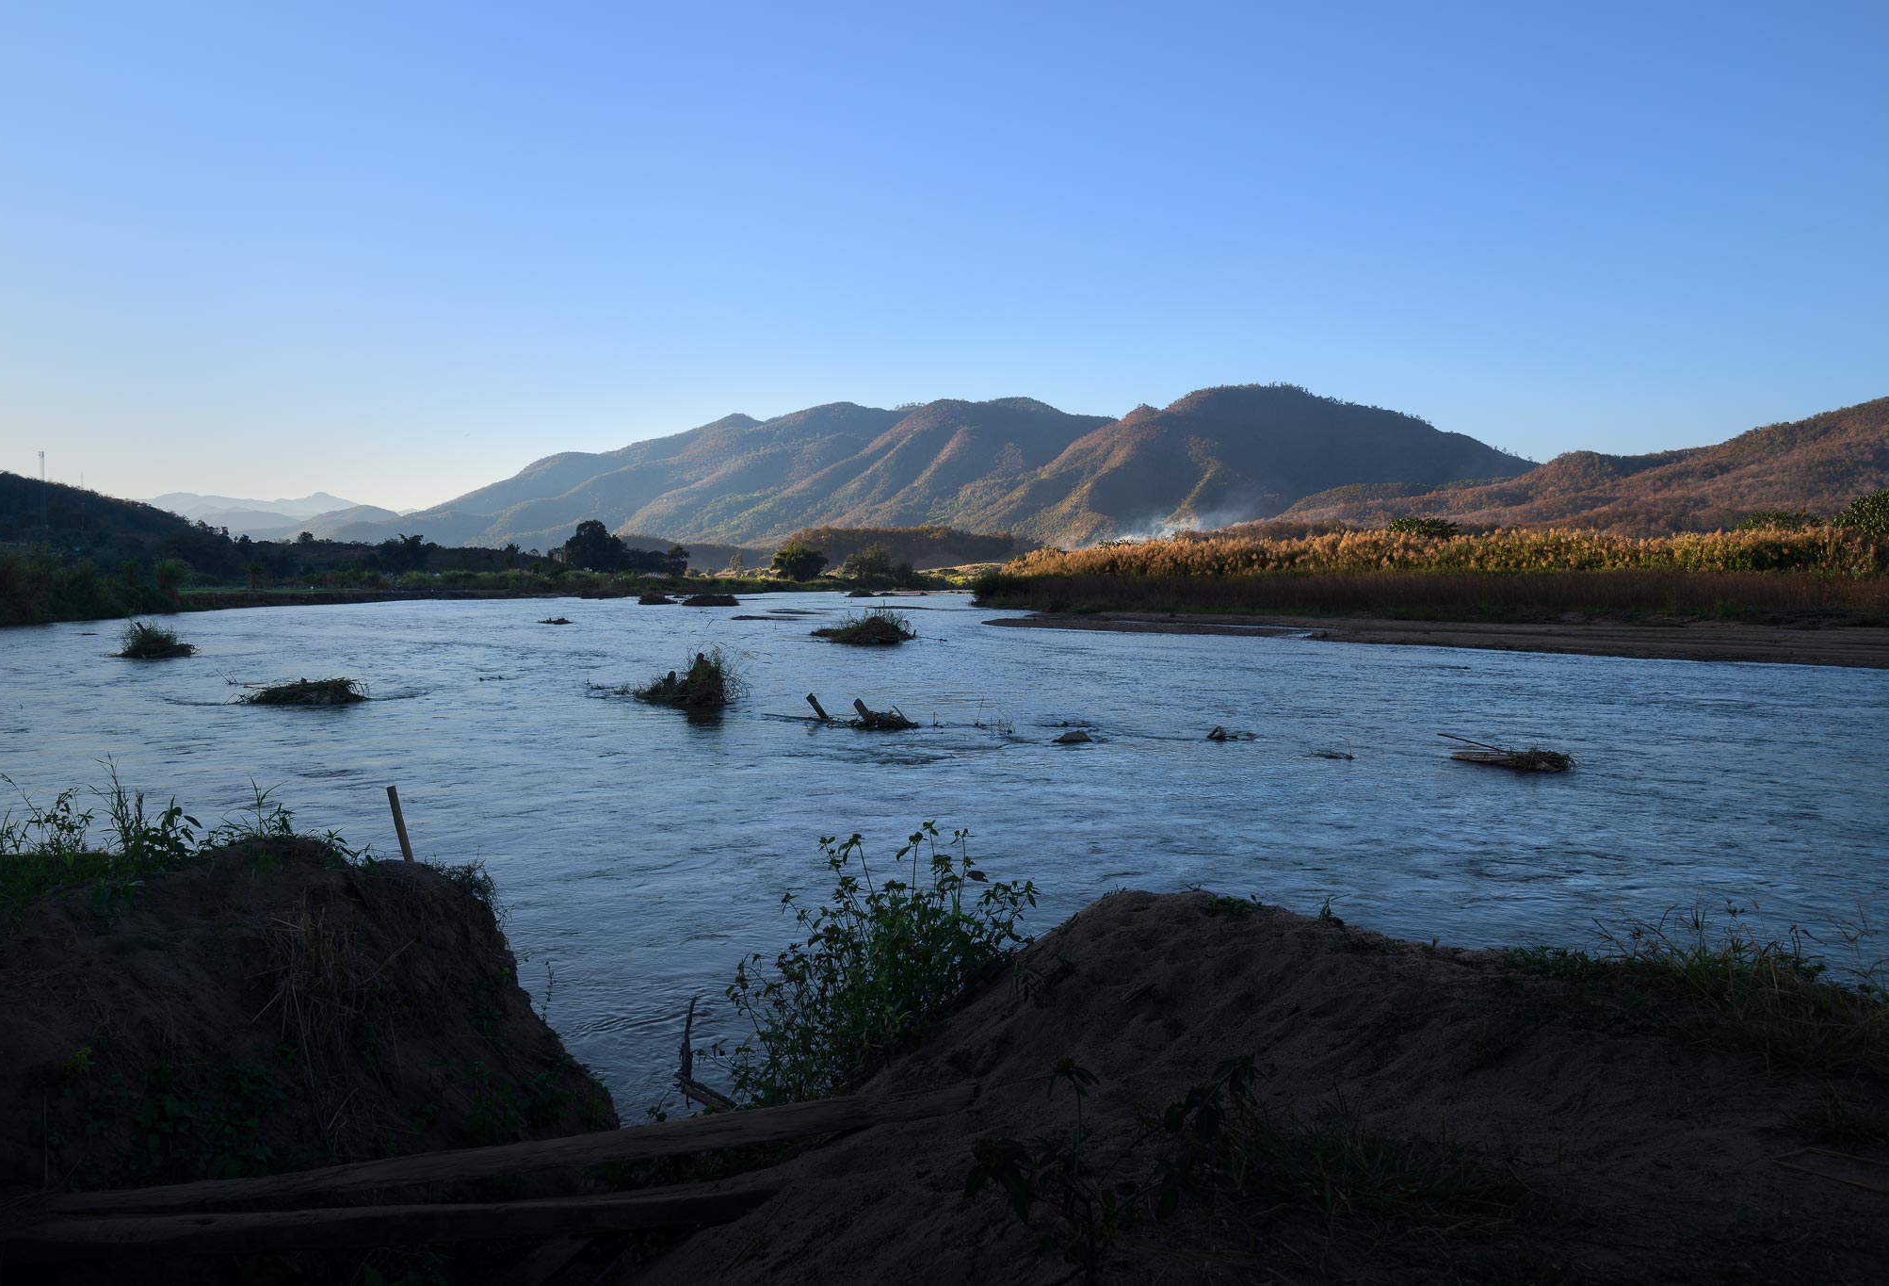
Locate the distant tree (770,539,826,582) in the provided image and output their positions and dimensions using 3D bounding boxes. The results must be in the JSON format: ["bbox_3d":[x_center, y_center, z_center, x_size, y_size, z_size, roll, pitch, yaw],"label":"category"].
[{"bbox_3d":[-25.688,-14.380,265.000,10.116,7.457,9.104,0,3,-6],"label":"distant tree"}]

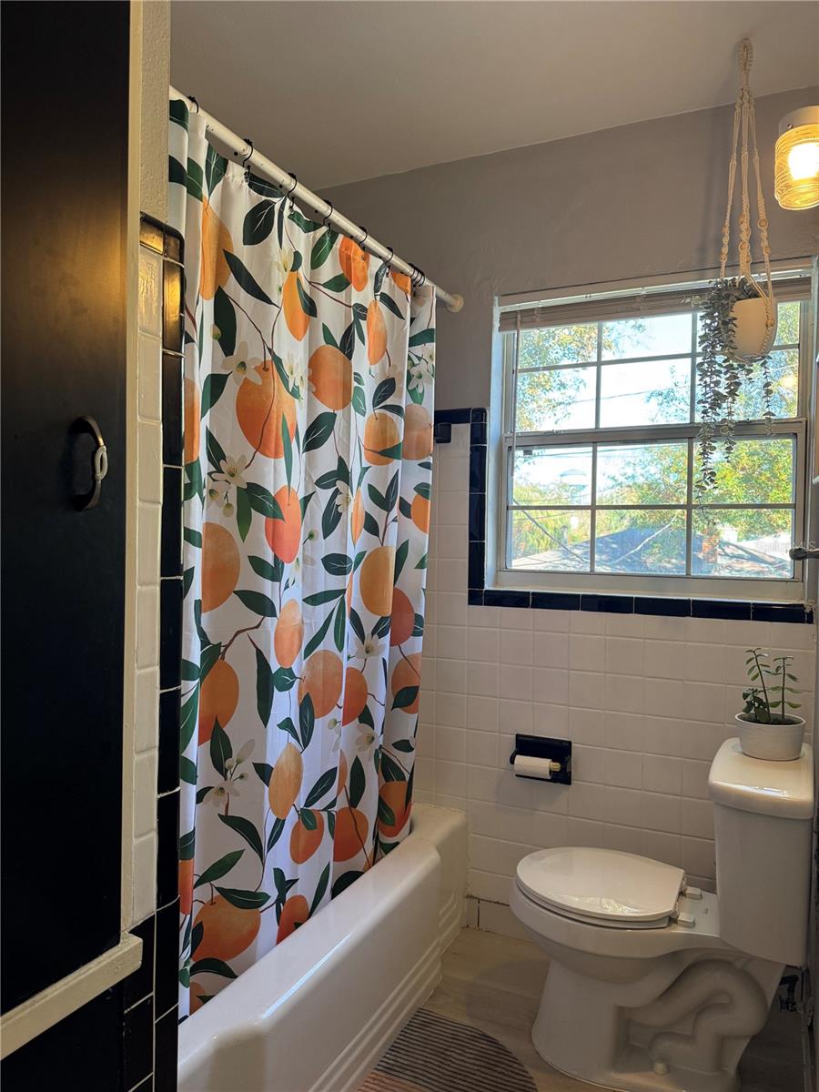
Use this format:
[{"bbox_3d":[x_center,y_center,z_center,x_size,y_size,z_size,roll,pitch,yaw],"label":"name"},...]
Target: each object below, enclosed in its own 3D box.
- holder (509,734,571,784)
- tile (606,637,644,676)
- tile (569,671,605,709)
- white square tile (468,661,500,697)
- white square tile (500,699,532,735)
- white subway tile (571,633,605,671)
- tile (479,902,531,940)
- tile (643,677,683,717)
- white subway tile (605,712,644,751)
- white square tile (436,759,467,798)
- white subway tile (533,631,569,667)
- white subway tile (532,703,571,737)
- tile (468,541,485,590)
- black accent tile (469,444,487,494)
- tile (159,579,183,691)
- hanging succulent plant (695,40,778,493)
[{"bbox_3d":[0.390,0.651,2.273,0.175,0.131,0.080,1,0,28],"label":"holder"},{"bbox_3d":[0.626,0.321,2.199,0.108,0.108,0.010,1,0,28],"label":"tile"},{"bbox_3d":[0.527,0.427,2.243,0.108,0.108,0.009,1,1,27],"label":"tile"},{"bbox_3d":[0.236,0.426,2.405,0.108,0.109,0.010,1,2,27],"label":"white square tile"},{"bbox_3d":[0.334,0.539,2.359,0.108,0.109,0.010,1,2,27],"label":"white square tile"},{"bbox_3d":[0.528,0.320,2.242,0.108,0.108,0.010,1,1,27],"label":"white subway tile"},{"bbox_3d":[0.298,1.182,2.397,0.164,0.095,0.010,1,2,27],"label":"tile"},{"bbox_3d":[0.721,0.431,2.144,0.108,0.108,0.009,1,1,27],"label":"tile"},{"bbox_3d":[0.623,0.539,2.195,0.108,0.108,0.010,1,1,27],"label":"white subway tile"},{"bbox_3d":[0.137,0.749,2.445,0.108,0.108,0.010,1,1,27],"label":"white square tile"},{"bbox_3d":[0.431,0.319,2.292,0.108,0.108,0.010,1,1,27],"label":"white subway tile"},{"bbox_3d":[0.432,0.540,2.307,0.108,0.109,0.009,1,1,26],"label":"white subway tile"},{"bbox_3d":[0.214,0.064,2.401,0.051,0.152,0.009,1,1,27],"label":"tile"},{"bbox_3d":[0.217,-0.241,2.394,0.053,0.151,0.010,1,2,27],"label":"black accent tile"},{"bbox_3d":[-0.335,0.122,1.057,0.010,0.153,0.048,1,0,26],"label":"tile"},{"bbox_3d":[0.786,-0.668,1.814,0.180,1.094,0.165,1,1,26],"label":"hanging succulent plant"}]

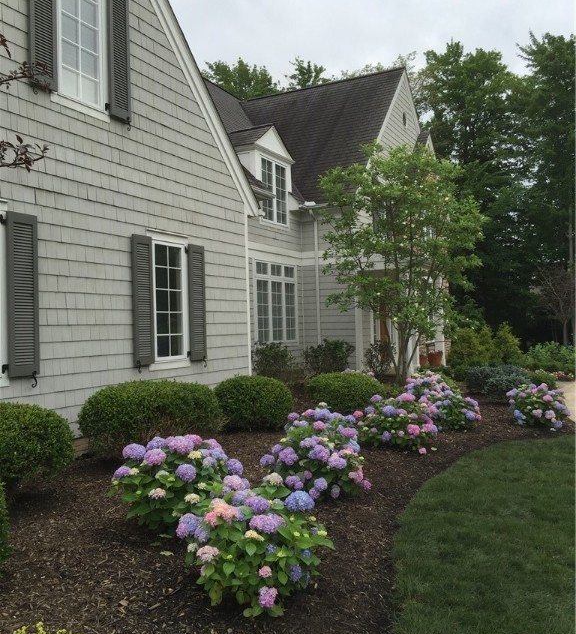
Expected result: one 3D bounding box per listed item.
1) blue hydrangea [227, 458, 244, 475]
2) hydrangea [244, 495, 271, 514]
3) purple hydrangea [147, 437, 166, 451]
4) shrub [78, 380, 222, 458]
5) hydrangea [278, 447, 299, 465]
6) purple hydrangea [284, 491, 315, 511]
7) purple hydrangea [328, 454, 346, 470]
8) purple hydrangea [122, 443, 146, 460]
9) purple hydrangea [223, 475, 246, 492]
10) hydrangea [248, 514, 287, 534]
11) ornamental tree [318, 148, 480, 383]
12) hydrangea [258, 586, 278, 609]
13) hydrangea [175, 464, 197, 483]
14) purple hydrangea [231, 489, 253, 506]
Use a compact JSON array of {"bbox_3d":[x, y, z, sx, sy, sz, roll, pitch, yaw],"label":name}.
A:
[{"bbox_3d":[-0.416,1.185,5.100,0.145,0.140,0.140,-2,-1,0],"label":"blue hydrangea"},{"bbox_3d":[-0.152,0.933,3.200,0.127,0.087,0.120,-2,-1,-3],"label":"hydrangea"},{"bbox_3d":[-1.063,1.033,5.200,0.165,0.125,0.160,-2,-1,0],"label":"purple hydrangea"},{"bbox_3d":[-1.728,1.280,8.583,1.300,0.880,2.000,-2,-1,27],"label":"shrub"},{"bbox_3d":[0.004,1.149,5.300,0.160,0.140,0.150,-2,-1,0],"label":"hydrangea"},{"bbox_3d":[0.057,0.918,3.200,0.146,0.096,0.139,-2,-1,1],"label":"purple hydrangea"},{"bbox_3d":[0.400,1.168,5.200,0.145,0.125,0.135,-2,-1,0],"label":"purple hydrangea"},{"bbox_3d":[-1.050,0.920,4.400,0.161,0.108,0.153,-1,-1,-14],"label":"purple hydrangea"},{"bbox_3d":[-0.295,0.919,3.550,0.130,0.086,0.123,-1,-1,-5],"label":"purple hydrangea"},{"bbox_3d":[-0.096,0.969,3.020,0.175,0.089,0.140,-2,-1,-2],"label":"hydrangea"},{"bbox_3d":[2.990,-1.423,16.800,4.250,6.250,4.100,-2,-1,0],"label":"ornamental tree"},{"bbox_3d":[-0.101,1.447,3.320,0.105,0.120,0.105,-2,-1,0],"label":"hydrangea"},{"bbox_3d":[-0.781,1.192,4.900,0.165,0.150,0.160,-2,-1,0],"label":"hydrangea"},{"bbox_3d":[-0.268,1.055,3.750,0.130,0.100,0.120,-2,-1,0],"label":"purple hydrangea"}]

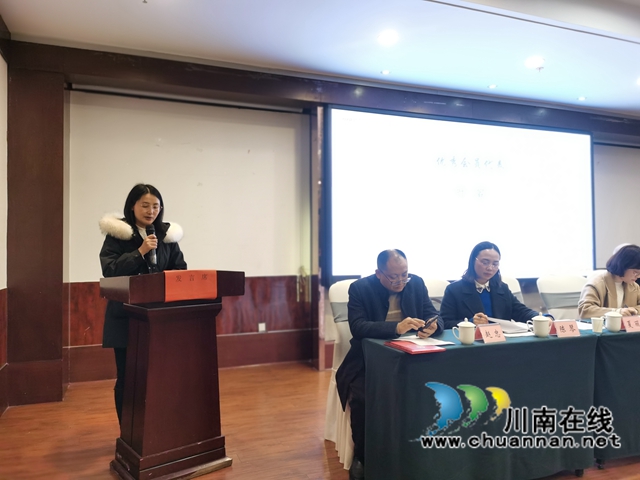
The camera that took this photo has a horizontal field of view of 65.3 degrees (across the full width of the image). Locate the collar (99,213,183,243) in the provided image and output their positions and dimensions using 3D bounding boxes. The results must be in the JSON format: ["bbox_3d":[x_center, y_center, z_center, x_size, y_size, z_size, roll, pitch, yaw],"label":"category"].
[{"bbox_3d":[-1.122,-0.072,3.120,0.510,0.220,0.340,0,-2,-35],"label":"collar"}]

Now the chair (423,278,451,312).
[{"bbox_3d":[0.815,0.796,3.269,0.470,1.000,0.540,0,-1,-21],"label":"chair"}]

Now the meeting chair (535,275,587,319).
[{"bbox_3d":[1.986,0.795,3.691,0.470,1.000,0.540,0,-1,-17],"label":"meeting chair"}]

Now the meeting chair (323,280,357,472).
[{"bbox_3d":[0.330,0.785,3.144,0.470,1.010,0.570,0,-1,-22],"label":"meeting chair"}]

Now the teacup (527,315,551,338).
[{"bbox_3d":[1.202,0.468,2.740,0.127,0.137,0.094,0,-1,-18],"label":"teacup"}]

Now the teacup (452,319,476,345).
[{"bbox_3d":[0.726,0.457,2.513,0.120,0.132,0.093,0,-1,-3],"label":"teacup"}]

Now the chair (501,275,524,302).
[{"bbox_3d":[1.417,0.796,3.503,0.470,1.000,0.540,0,-1,-21],"label":"chair"}]

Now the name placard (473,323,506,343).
[{"bbox_3d":[0.875,0.480,2.589,0.145,0.088,0.105,0,-1,-22],"label":"name placard"}]

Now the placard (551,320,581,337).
[{"bbox_3d":[1.371,0.494,2.801,0.160,0.083,0.085,0,-1,-20],"label":"placard"}]

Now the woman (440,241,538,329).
[{"bbox_3d":[1.089,0.652,3.252,0.620,1.270,0.720,0,-1,-16],"label":"woman"}]

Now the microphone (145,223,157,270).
[{"bbox_3d":[-1.062,0.041,3.160,0.052,0.268,0.052,0,-13,-30],"label":"microphone"}]

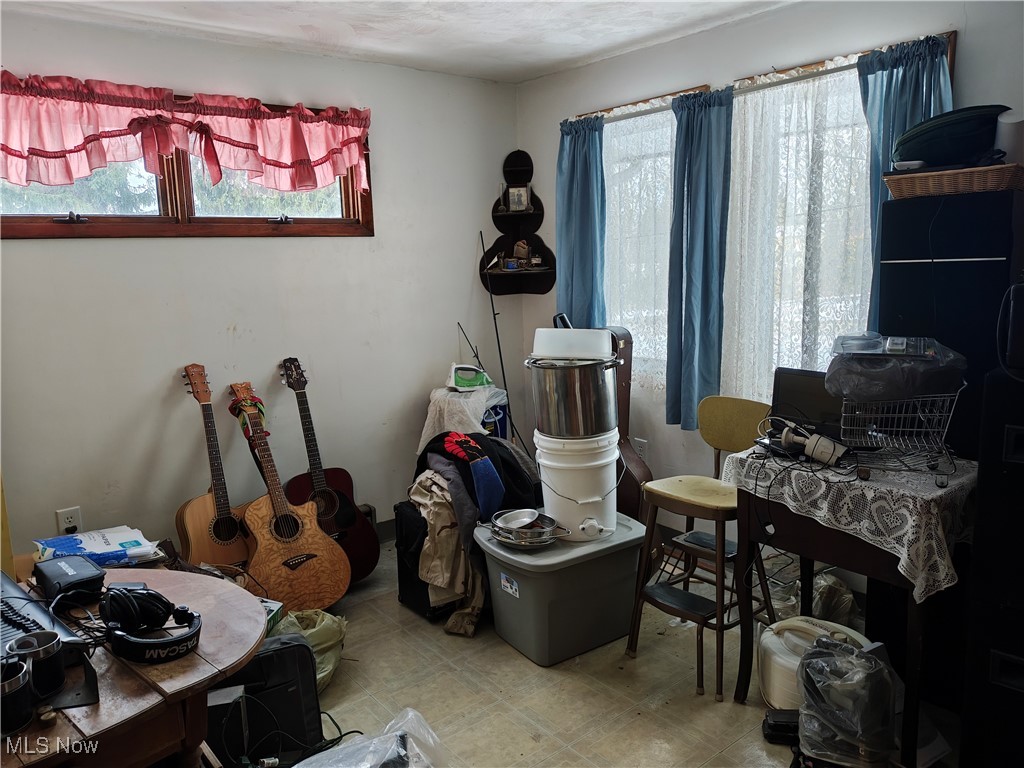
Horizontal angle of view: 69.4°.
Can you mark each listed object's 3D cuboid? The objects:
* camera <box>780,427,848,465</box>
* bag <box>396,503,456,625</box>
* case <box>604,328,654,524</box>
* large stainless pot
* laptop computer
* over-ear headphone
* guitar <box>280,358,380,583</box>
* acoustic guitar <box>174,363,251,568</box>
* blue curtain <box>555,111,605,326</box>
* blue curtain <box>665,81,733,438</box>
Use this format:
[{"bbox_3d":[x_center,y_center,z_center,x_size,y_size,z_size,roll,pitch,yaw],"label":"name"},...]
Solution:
[{"bbox_3d":[0.873,0.183,2.130,0.190,0.075,0.072,28,27,37],"label":"camera"},{"bbox_3d":[-0.211,0.684,3.099,0.480,0.430,0.240,-9,13,-37],"label":"bag"},{"bbox_3d":[0.504,0.288,3.384,0.130,1.080,0.430,-3,2,-40],"label":"case"},{"bbox_3d":[0.224,0.039,2.624,0.355,0.250,0.305,2,11,20],"label":"large stainless pot"},{"bbox_3d":[1.041,0.103,2.530,0.360,0.250,0.270,8,14,39],"label":"laptop computer"},{"bbox_3d":[-0.672,0.435,1.382,0.170,0.085,0.190,-10,14,-41],"label":"over-ear headphone"},{"bbox_3d":[-0.879,0.355,3.269,0.400,1.010,0.130,-12,-2,-27],"label":"guitar"},{"bbox_3d":[-1.212,0.413,3.008,0.400,1.010,0.130,-7,-6,-42],"label":"acoustic guitar"},{"bbox_3d":[0.325,-0.562,3.540,0.090,1.360,0.350,-9,13,-37],"label":"blue curtain"},{"bbox_3d":[0.742,-0.470,2.963,0.085,1.360,0.300,-10,13,-37],"label":"blue curtain"}]

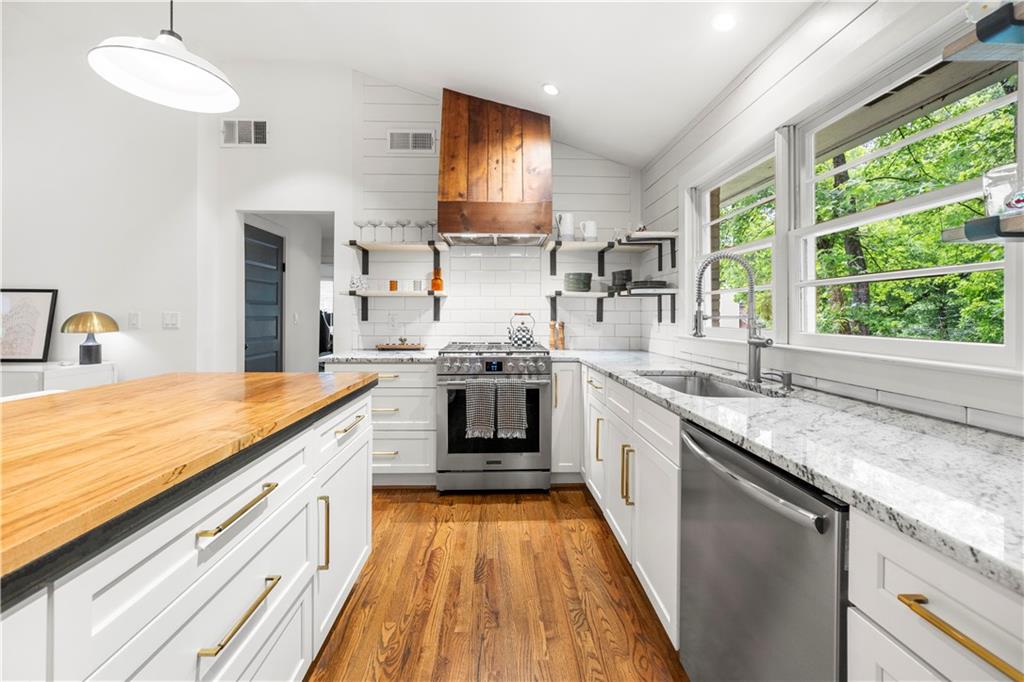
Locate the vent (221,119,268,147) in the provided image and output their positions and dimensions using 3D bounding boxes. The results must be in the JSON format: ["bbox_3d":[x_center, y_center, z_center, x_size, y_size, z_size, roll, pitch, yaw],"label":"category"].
[{"bbox_3d":[-2.180,-1.700,3.245,0.400,0.235,0.030,0,3,-2],"label":"vent"}]

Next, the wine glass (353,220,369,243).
[{"bbox_3d":[-1.170,-0.837,3.085,0.108,0.178,0.108,0,2,-3],"label":"wine glass"}]

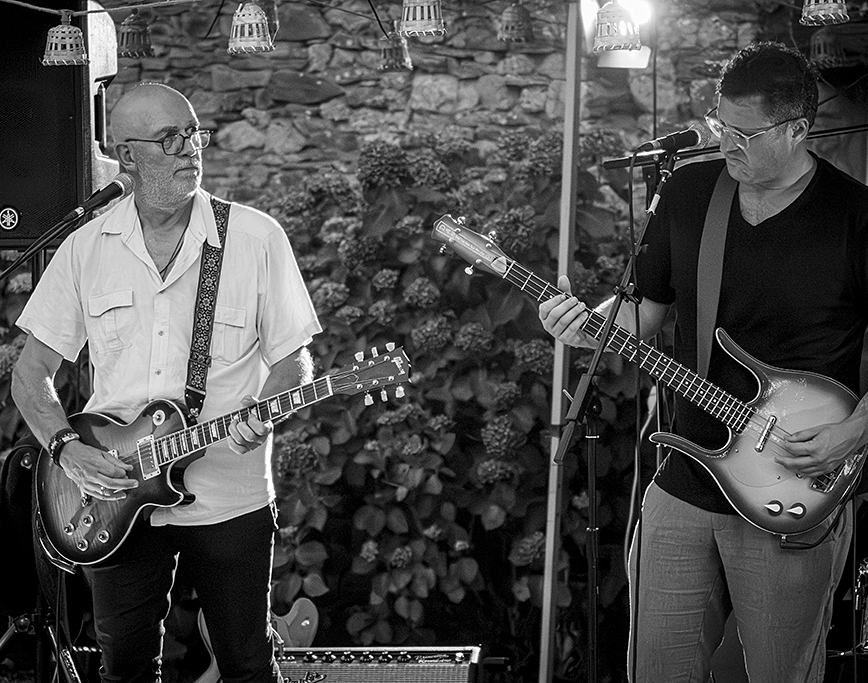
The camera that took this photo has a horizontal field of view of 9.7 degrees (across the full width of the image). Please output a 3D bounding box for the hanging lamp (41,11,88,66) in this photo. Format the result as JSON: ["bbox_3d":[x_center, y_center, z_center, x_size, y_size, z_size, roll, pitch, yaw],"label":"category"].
[{"bbox_3d":[-0.784,-0.645,10.900,0.098,0.119,0.098,0,1,0],"label":"hanging lamp"}]

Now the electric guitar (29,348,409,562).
[{"bbox_3d":[-0.482,0.207,11.455,0.995,0.335,0.085,-21,-22,24],"label":"electric guitar"}]

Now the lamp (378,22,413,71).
[{"bbox_3d":[-0.101,-0.772,13.400,0.095,0.123,0.095,0,1,0],"label":"lamp"}]

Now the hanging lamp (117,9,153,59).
[{"bbox_3d":[-0.766,-0.788,13.100,0.101,0.125,0.101,0,1,0],"label":"hanging lamp"}]

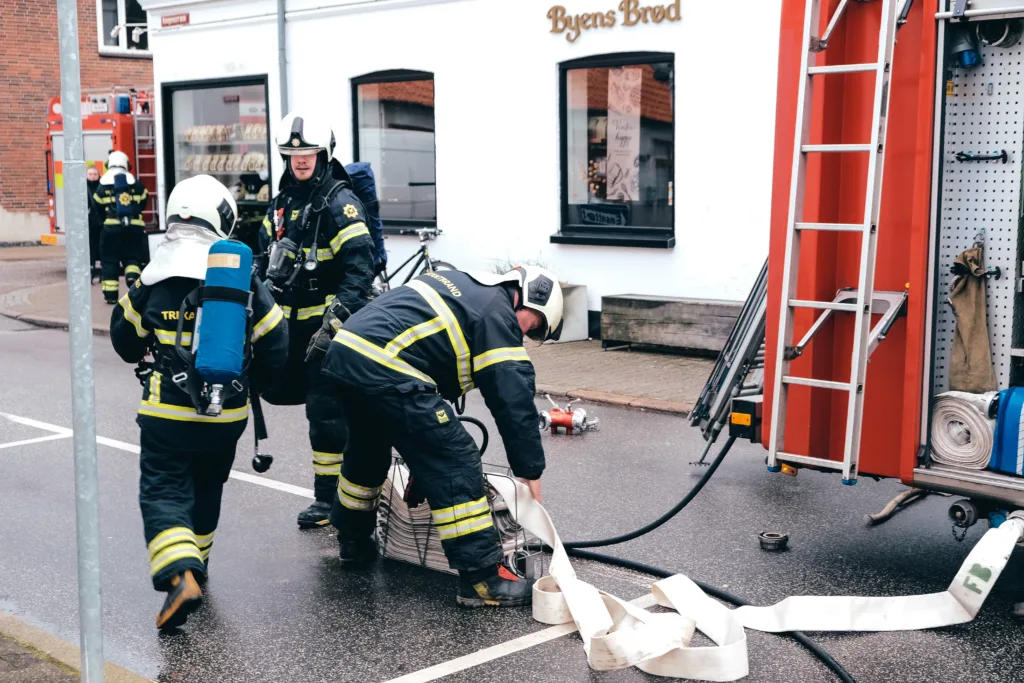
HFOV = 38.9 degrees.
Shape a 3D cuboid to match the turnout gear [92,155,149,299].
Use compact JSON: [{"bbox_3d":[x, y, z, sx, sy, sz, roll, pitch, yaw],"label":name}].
[{"bbox_3d":[-4.819,-1.388,17.858,0.660,1.840,0.650,-2,7,-14],"label":"turnout gear"}]

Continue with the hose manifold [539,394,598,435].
[{"bbox_3d":[0.354,0.434,9.100,0.350,0.240,0.280,-5,8,-32],"label":"hose manifold"}]

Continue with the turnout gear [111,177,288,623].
[{"bbox_3d":[-1.181,0.179,5.481,0.620,1.660,0.700,-4,8,-28],"label":"turnout gear"}]

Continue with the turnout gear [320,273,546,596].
[{"bbox_3d":[-0.284,0.328,5.762,0.950,1.270,0.720,-4,8,-24],"label":"turnout gear"}]

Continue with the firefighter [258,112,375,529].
[{"bbox_3d":[-0.894,-0.083,6.738,0.560,1.860,0.530,5,9,36],"label":"firefighter"}]

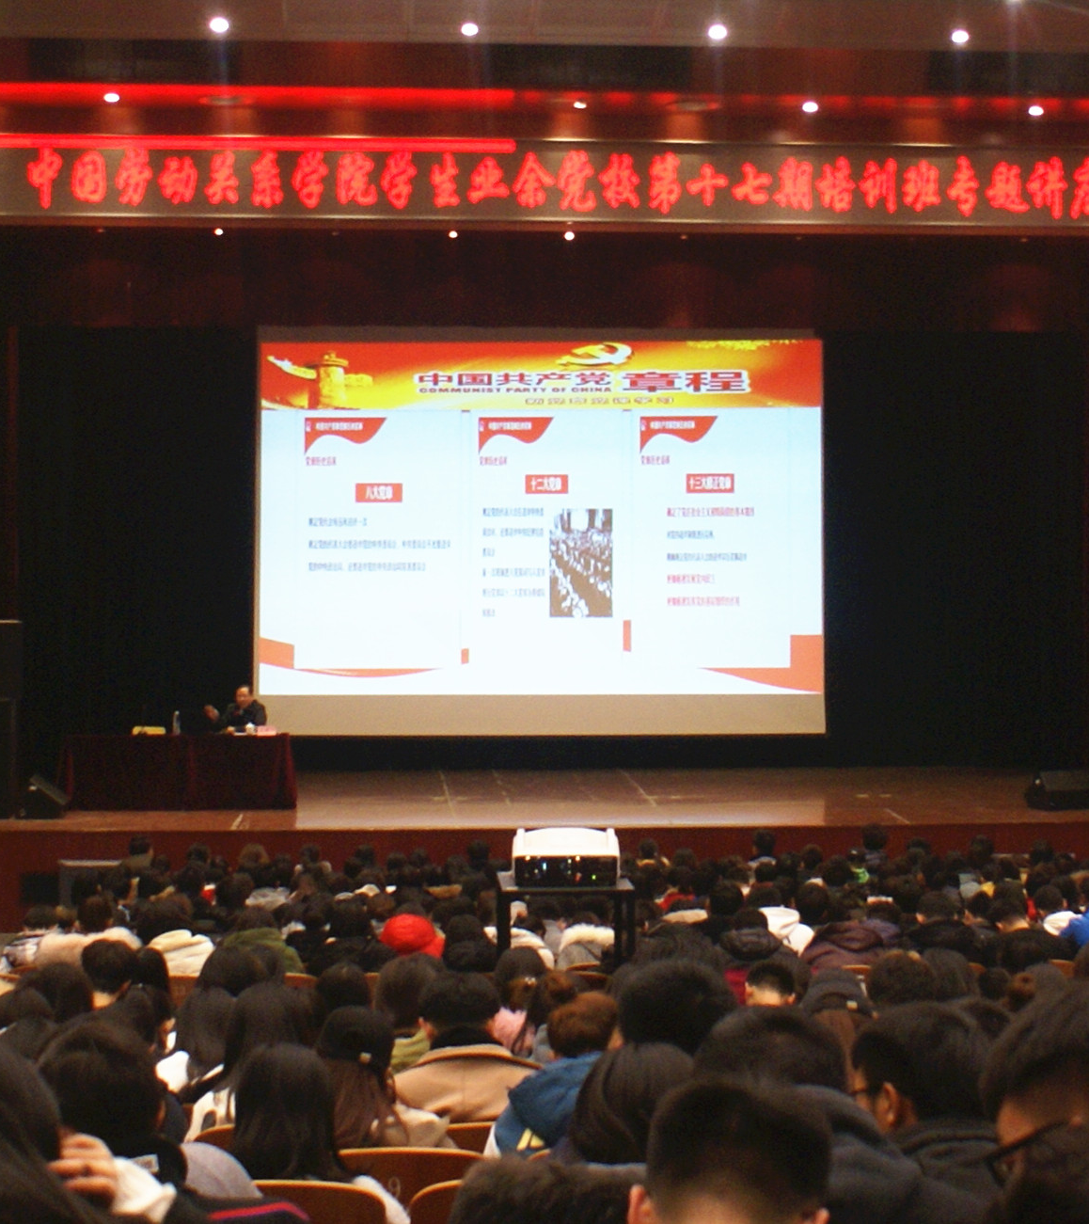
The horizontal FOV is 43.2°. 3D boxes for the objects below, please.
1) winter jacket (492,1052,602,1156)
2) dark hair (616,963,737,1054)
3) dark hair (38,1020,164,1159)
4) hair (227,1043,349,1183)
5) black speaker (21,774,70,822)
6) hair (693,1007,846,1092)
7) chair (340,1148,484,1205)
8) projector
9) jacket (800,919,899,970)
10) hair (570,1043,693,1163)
[{"bbox_3d":[0.107,1.441,3.620,0.500,0.600,0.400,0,-2,3],"label":"winter jacket"},{"bbox_3d":[0.233,0.726,2.420,0.205,0.200,0.220,0,-2,-2],"label":"dark hair"},{"bbox_3d":[-0.664,0.713,2.060,0.190,0.205,0.215,0,-2,-2],"label":"dark hair"},{"bbox_3d":[-0.502,0.999,2.700,0.220,0.310,0.240,0,-2,-2],"label":"hair"},{"bbox_3d":[-4.820,1.784,13.350,0.450,0.410,0.520,0,-2,-9],"label":"black speaker"},{"bbox_3d":[0.315,0.646,1.920,0.210,0.190,0.220,0,-2,-2],"label":"hair"},{"bbox_3d":[-0.360,1.790,3.580,0.500,0.920,0.580,0,-2,-2],"label":"chair"},{"bbox_3d":[0.102,1.129,6.300,0.475,0.170,0.430,0,5,-2],"label":"projector"},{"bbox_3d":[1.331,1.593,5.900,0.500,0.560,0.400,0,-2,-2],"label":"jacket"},{"bbox_3d":[0.125,0.688,1.920,0.195,0.185,0.210,0,-2,-2],"label":"hair"}]

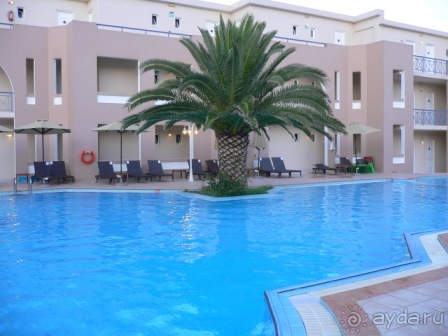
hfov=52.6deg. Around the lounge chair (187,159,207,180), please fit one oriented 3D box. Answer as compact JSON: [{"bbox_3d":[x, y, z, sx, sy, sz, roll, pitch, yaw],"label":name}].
[{"bbox_3d":[-1.220,0.060,22.970,0.670,0.980,1.950,-2,3,-29],"label":"lounge chair"}]

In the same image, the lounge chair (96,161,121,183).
[{"bbox_3d":[-4.886,0.199,19.384,0.680,0.930,1.900,-2,2,-29],"label":"lounge chair"}]

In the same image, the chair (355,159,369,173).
[{"bbox_3d":[8.350,-0.100,27.000,0.670,0.860,1.750,-1,2,-10],"label":"chair"}]

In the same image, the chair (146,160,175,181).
[{"bbox_3d":[-3.160,0.107,21.980,0.670,0.980,1.950,-2,3,-29],"label":"chair"}]

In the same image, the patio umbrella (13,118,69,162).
[{"bbox_3d":[-7.401,-0.612,18.553,2.400,2.680,2.400,0,2,0],"label":"patio umbrella"}]

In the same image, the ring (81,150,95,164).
[{"bbox_3d":[-6.705,-0.517,22.300,0.710,0.710,0.110,-2,3,-29],"label":"ring"}]

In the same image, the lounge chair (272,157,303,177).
[{"bbox_3d":[2.922,-0.056,21.784,0.680,0.930,1.900,-2,2,-29],"label":"lounge chair"}]

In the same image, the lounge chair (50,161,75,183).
[{"bbox_3d":[-7.020,0.203,19.484,0.680,0.930,1.900,-2,2,-29],"label":"lounge chair"}]

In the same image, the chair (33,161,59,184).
[{"bbox_3d":[-7.627,0.208,19.384,0.680,0.930,1.900,-2,2,-29],"label":"chair"}]

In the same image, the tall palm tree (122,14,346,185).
[{"bbox_3d":[0.319,-2.399,16.291,8.000,6.250,7.800,0,2,0],"label":"tall palm tree"}]

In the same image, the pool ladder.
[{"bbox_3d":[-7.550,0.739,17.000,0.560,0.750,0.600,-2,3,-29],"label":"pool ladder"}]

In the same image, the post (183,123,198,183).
[{"bbox_3d":[-1.461,-0.656,20.056,0.700,2.530,0.650,0,2,0],"label":"post"}]

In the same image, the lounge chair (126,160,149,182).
[{"bbox_3d":[-3.775,0.156,20.084,0.680,0.930,1.900,-2,2,-29],"label":"lounge chair"}]

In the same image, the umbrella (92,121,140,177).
[{"bbox_3d":[-4.264,-0.617,18.754,2.400,2.630,2.400,0,2,0],"label":"umbrella"}]

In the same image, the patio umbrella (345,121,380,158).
[{"bbox_3d":[6.837,-1.044,23.454,2.500,2.650,2.500,0,2,0],"label":"patio umbrella"}]

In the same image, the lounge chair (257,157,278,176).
[{"bbox_3d":[2.388,-0.060,21.784,0.680,0.930,1.900,-2,2,-29],"label":"lounge chair"}]

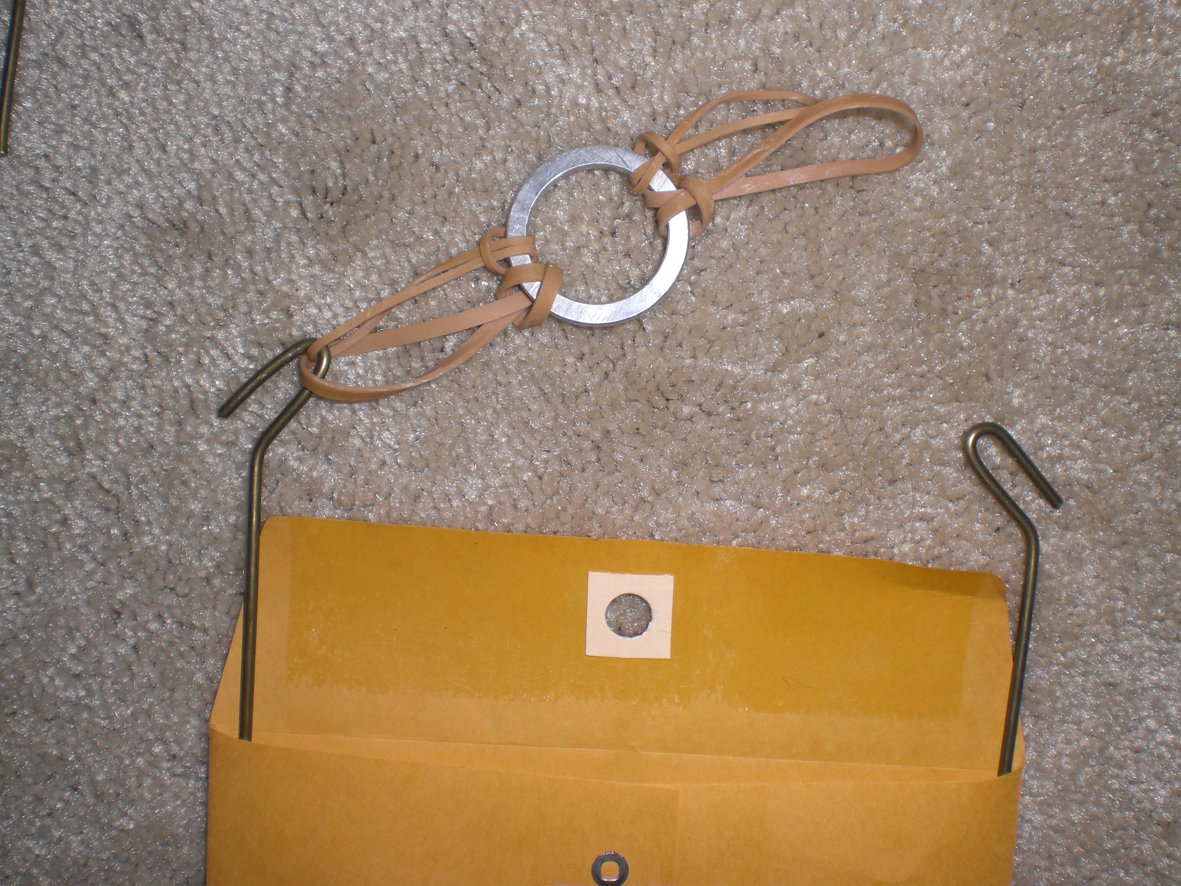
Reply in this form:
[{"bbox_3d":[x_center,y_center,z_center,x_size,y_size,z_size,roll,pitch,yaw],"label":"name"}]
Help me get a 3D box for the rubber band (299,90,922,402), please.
[{"bbox_3d":[0.002,-0.043,0.256,0.133,0.011,0.032,-24,84,-3],"label":"rubber band"}]

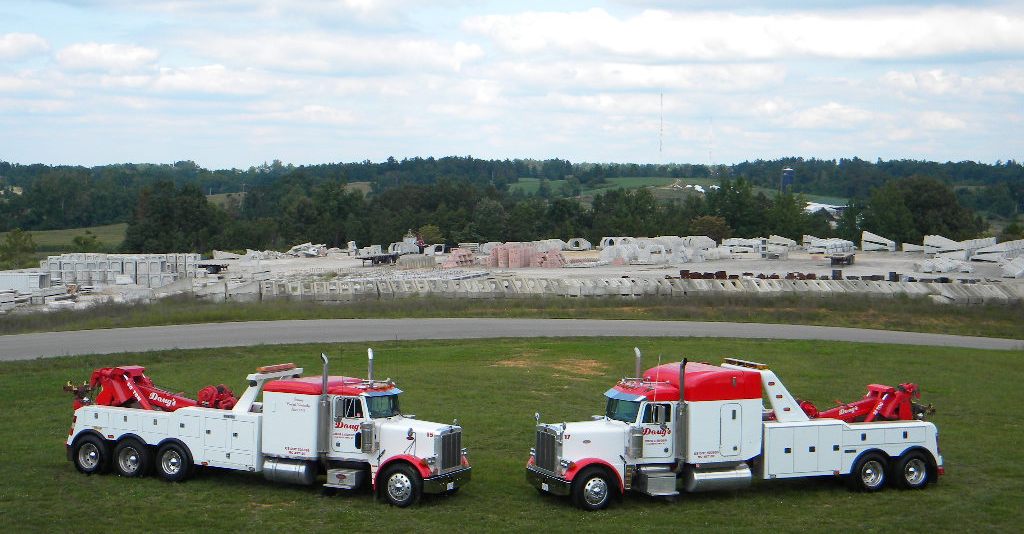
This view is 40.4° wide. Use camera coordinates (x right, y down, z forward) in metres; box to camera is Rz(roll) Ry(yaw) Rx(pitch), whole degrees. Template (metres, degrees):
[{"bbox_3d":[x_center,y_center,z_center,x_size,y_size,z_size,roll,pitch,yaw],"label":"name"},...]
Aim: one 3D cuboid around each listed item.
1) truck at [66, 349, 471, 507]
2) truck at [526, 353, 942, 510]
[{"bbox_3d":[-6.675,3.761,35.491,11.672,3.447,2.561,1,1,25],"label":"truck"},{"bbox_3d":[6.013,3.886,35.070,11.377,3.526,2.561,1,2,-24],"label":"truck"}]

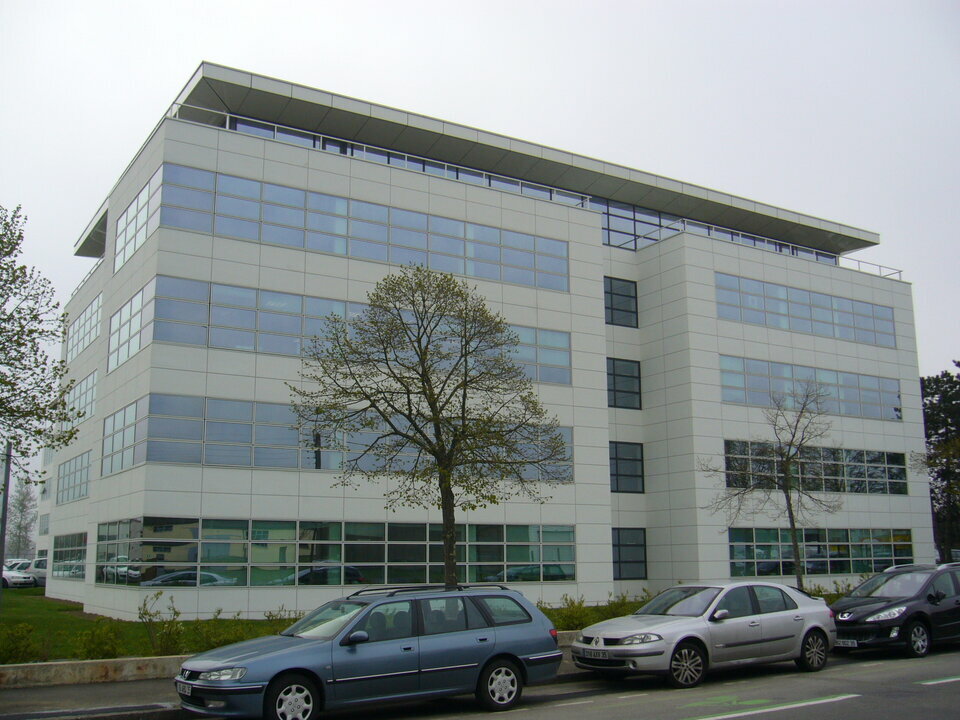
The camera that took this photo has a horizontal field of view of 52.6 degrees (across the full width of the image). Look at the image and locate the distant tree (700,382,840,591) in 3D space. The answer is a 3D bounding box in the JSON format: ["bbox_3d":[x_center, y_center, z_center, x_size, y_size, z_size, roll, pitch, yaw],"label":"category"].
[{"bbox_3d":[5.978,2.911,19.974,2.850,5.345,2.750,7,-13,-31],"label":"distant tree"}]

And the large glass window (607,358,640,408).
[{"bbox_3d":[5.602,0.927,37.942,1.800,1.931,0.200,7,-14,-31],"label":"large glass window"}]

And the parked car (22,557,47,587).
[{"bbox_3d":[-23.373,11.353,51.854,4.300,1.650,1.780,-11,-16,43],"label":"parked car"}]

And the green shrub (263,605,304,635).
[{"bbox_3d":[-3.164,4.260,15.614,0.750,0.640,0.650,7,-13,-31],"label":"green shrub"}]

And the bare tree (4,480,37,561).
[{"bbox_3d":[-38.141,13.886,79.922,3.000,8.425,3.000,0,-12,0],"label":"bare tree"}]

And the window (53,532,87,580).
[{"bbox_3d":[-17.171,8.152,40.558,0.200,1.798,8.200,7,-14,-31],"label":"window"}]

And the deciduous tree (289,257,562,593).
[{"bbox_3d":[-0.763,1.630,15.251,4.400,6.354,4.400,0,-12,0],"label":"deciduous tree"}]

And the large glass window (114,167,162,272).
[{"bbox_3d":[-10.456,-4.199,29.691,0.150,1.919,5.908,7,-13,-31],"label":"large glass window"}]

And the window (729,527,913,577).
[{"bbox_3d":[14.192,7.812,39.434,11.190,1.919,0.150,7,-13,-31],"label":"window"}]

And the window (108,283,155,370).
[{"bbox_3d":[-10.441,-0.933,29.040,0.150,1.919,5.908,7,-13,-31],"label":"window"}]

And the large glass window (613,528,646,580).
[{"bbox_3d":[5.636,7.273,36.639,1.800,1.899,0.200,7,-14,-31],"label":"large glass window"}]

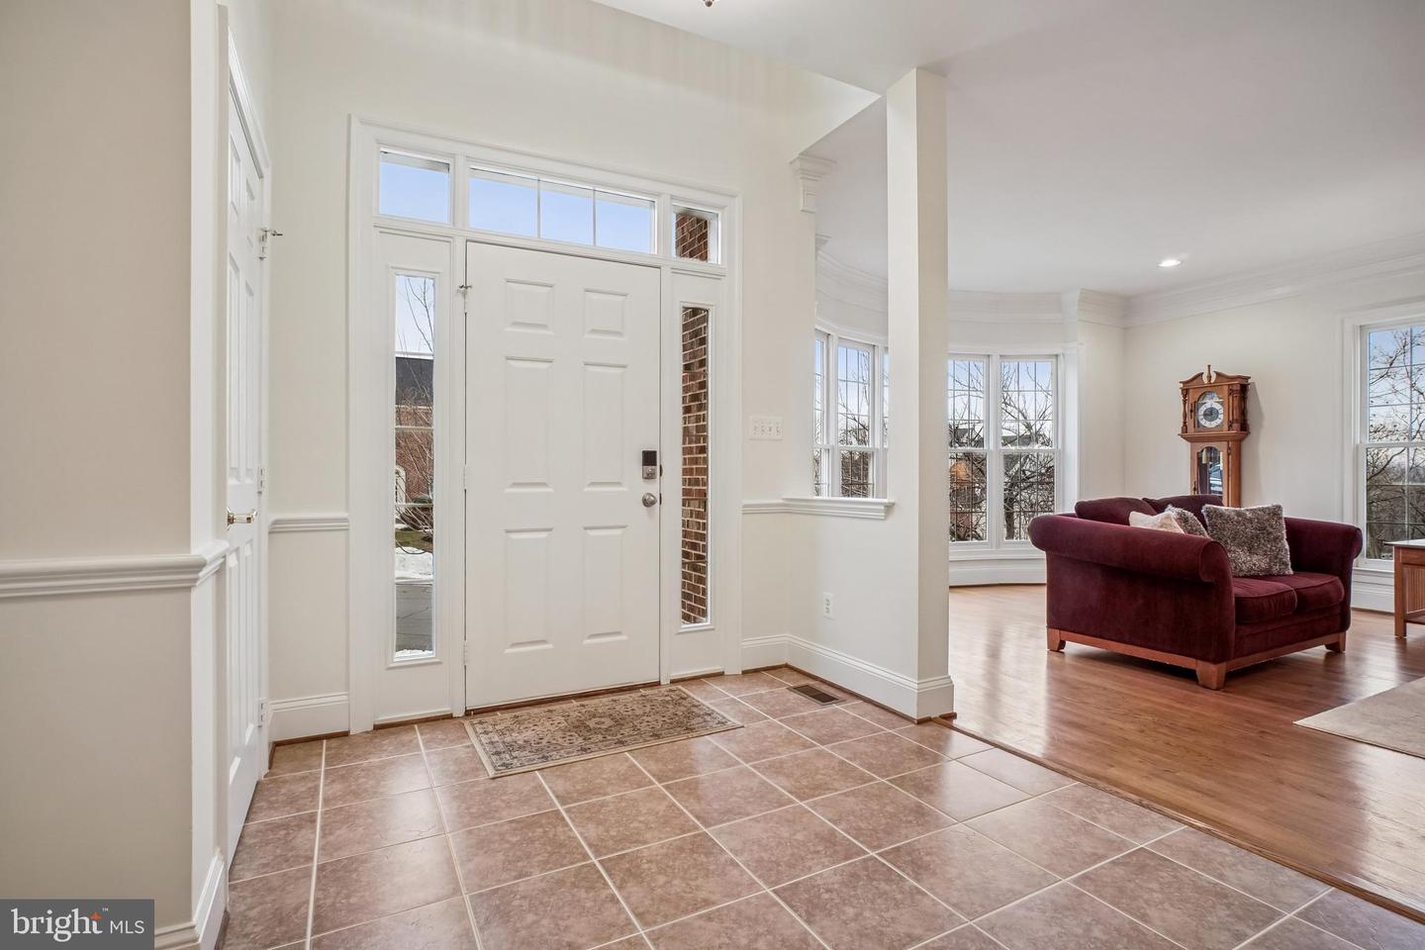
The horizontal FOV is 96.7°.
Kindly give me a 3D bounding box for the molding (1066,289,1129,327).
[{"bbox_3d":[3.651,-1.589,6.028,0.740,0.260,0.130,0,0,-26],"label":"molding"}]

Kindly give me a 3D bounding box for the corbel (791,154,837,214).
[{"bbox_3d":[0.542,-1.587,3.503,0.240,0.240,0.140,0,0,-25],"label":"corbel"}]

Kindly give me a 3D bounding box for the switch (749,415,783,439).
[{"bbox_3d":[0.293,-0.255,3.436,0.205,0.120,0.012,0,0,-25],"label":"switch"}]

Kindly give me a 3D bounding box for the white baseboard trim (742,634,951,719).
[{"bbox_3d":[0.606,0.964,3.051,0.560,0.160,0.950,0,0,-27],"label":"white baseboard trim"}]

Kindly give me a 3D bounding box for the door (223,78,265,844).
[{"bbox_3d":[-1.405,0.031,1.880,0.040,2.030,0.660,0,0,-29],"label":"door"}]

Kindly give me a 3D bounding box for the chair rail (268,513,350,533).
[{"bbox_3d":[-1.614,0.191,2.542,0.290,0.070,0.035,0,0,-25],"label":"chair rail"}]

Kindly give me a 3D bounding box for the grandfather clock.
[{"bbox_3d":[4.375,0.045,5.535,0.270,1.950,0.460,0,0,-28],"label":"grandfather clock"}]

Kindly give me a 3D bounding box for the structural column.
[{"bbox_3d":[0.893,-0.328,2.760,0.190,2.740,0.190,0,0,-27],"label":"structural column"}]

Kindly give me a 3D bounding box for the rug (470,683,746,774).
[{"bbox_3d":[-0.462,1.045,2.670,0.995,0.012,0.585,0,0,-28],"label":"rug"}]

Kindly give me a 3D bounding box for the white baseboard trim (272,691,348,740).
[{"bbox_3d":[-1.619,0.976,2.549,0.270,0.165,0.025,0,0,-25],"label":"white baseboard trim"}]

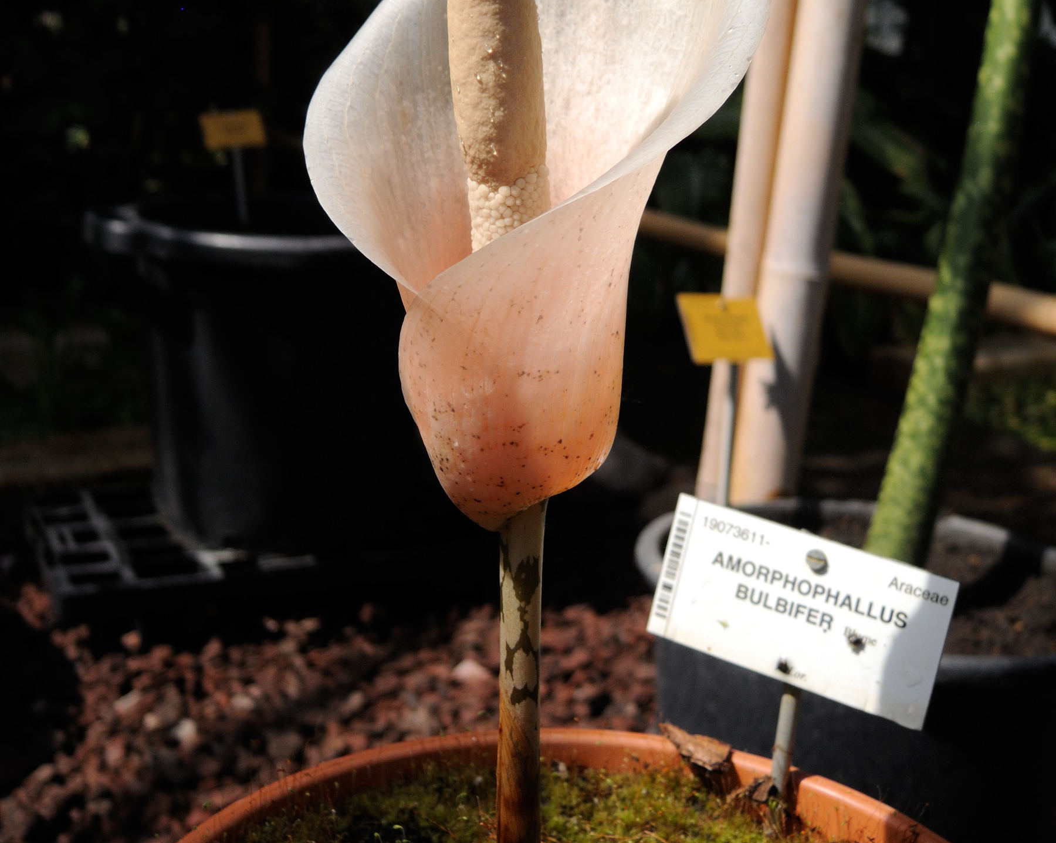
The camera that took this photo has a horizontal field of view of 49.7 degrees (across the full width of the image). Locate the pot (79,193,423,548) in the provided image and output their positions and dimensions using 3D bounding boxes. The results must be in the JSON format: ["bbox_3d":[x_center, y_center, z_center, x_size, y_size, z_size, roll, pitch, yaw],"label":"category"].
[{"bbox_3d":[-0.276,-0.063,1.324,0.425,0.332,0.322,-2,16,-10],"label":"pot"}]

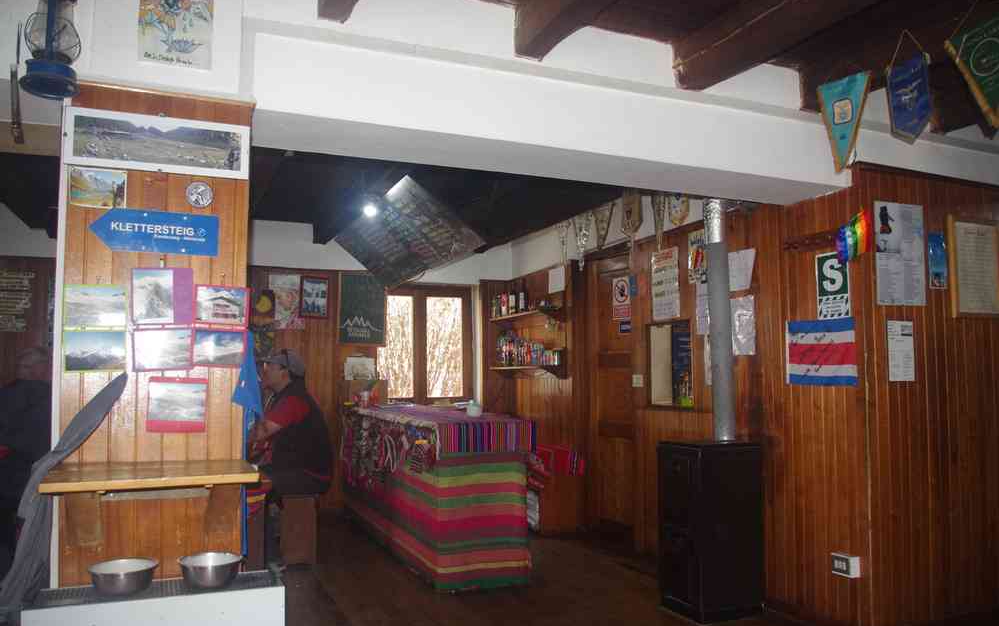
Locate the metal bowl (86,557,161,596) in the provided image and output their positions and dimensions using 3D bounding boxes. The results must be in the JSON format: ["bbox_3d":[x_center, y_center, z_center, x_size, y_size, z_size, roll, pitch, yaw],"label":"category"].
[{"bbox_3d":[-1.001,0.708,1.996,0.166,0.069,0.166,2,-4,-23],"label":"metal bowl"}]

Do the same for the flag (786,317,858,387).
[{"bbox_3d":[1.500,0.185,3.524,0.018,0.311,0.415,2,-4,-23],"label":"flag"}]

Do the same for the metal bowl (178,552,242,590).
[{"bbox_3d":[-0.799,0.714,2.073,0.165,0.069,0.165,2,-4,-23],"label":"metal bowl"}]

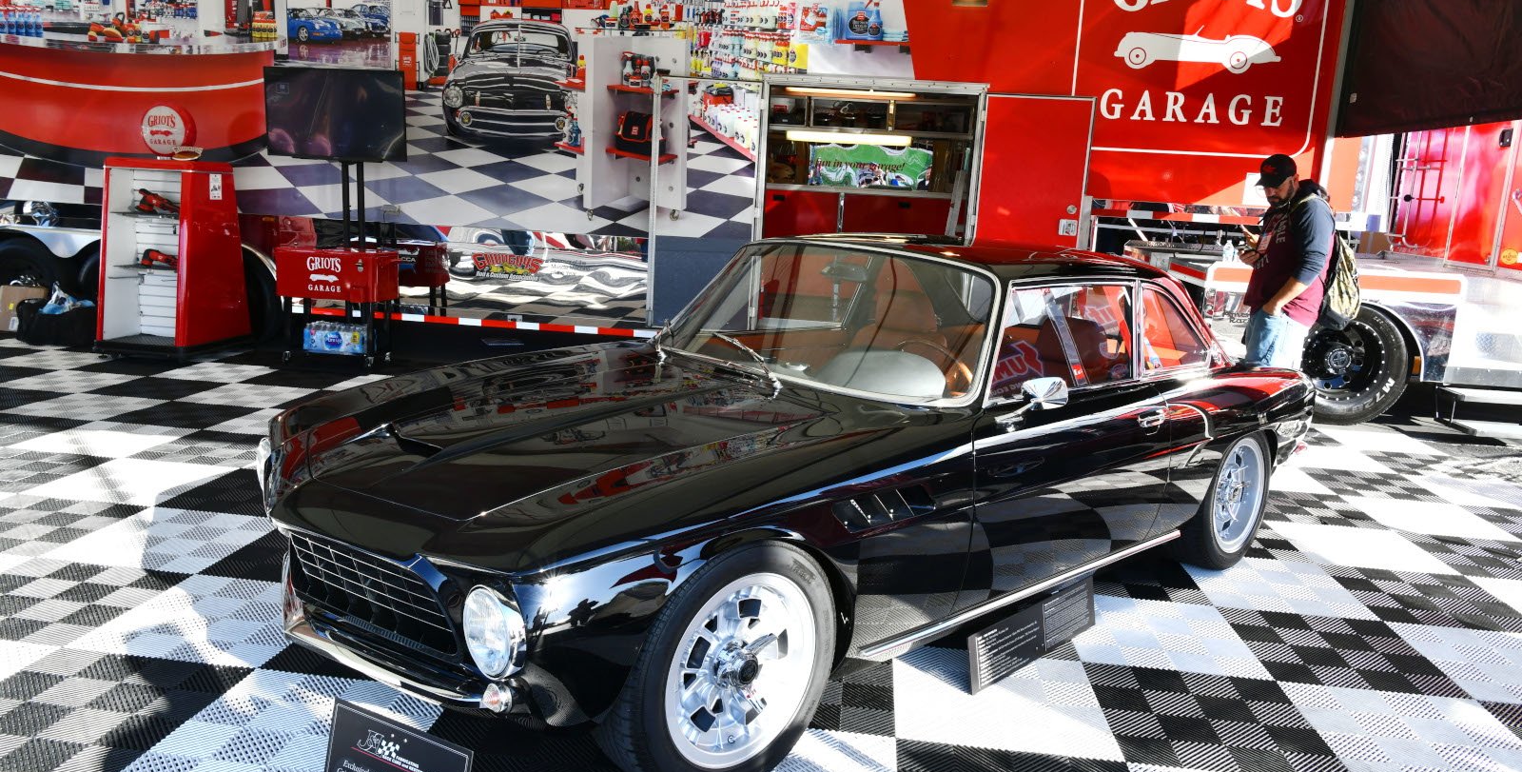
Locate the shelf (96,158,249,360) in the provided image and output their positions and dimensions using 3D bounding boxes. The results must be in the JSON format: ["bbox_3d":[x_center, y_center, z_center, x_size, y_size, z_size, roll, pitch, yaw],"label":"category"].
[{"bbox_3d":[-4.424,-0.968,7.645,0.700,1.420,0.830,4,11,5],"label":"shelf"}]

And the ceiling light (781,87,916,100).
[{"bbox_3d":[0.808,-2.722,9.450,1.220,0.070,0.120,4,11,5],"label":"ceiling light"}]

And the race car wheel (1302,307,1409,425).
[{"bbox_3d":[4.340,-0.180,7.647,0.870,0.870,0.260,4,11,5],"label":"race car wheel"}]

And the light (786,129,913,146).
[{"bbox_3d":[0.843,-2.362,9.650,1.220,0.090,0.120,4,11,5],"label":"light"}]

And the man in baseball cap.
[{"bbox_3d":[2.911,-0.370,5.712,0.430,1.790,0.500,2,11,-9],"label":"man in baseball cap"}]

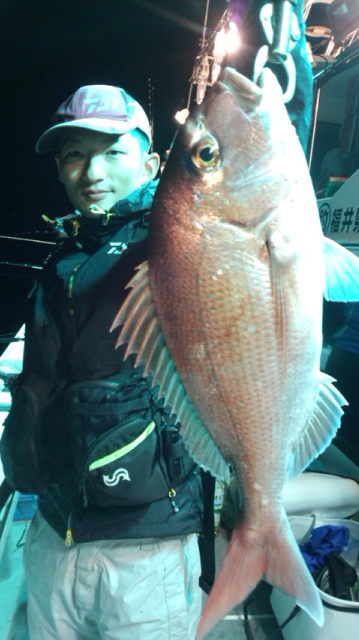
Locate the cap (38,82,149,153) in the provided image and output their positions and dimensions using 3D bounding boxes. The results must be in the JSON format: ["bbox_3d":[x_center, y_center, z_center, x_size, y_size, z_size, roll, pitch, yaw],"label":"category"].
[{"bbox_3d":[-0.150,-0.357,0.850,0.180,0.140,0.265,1,12,5],"label":"cap"}]

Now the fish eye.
[{"bbox_3d":[0.031,-0.199,0.565,0.035,0.041,0.022,2,6,7],"label":"fish eye"}]

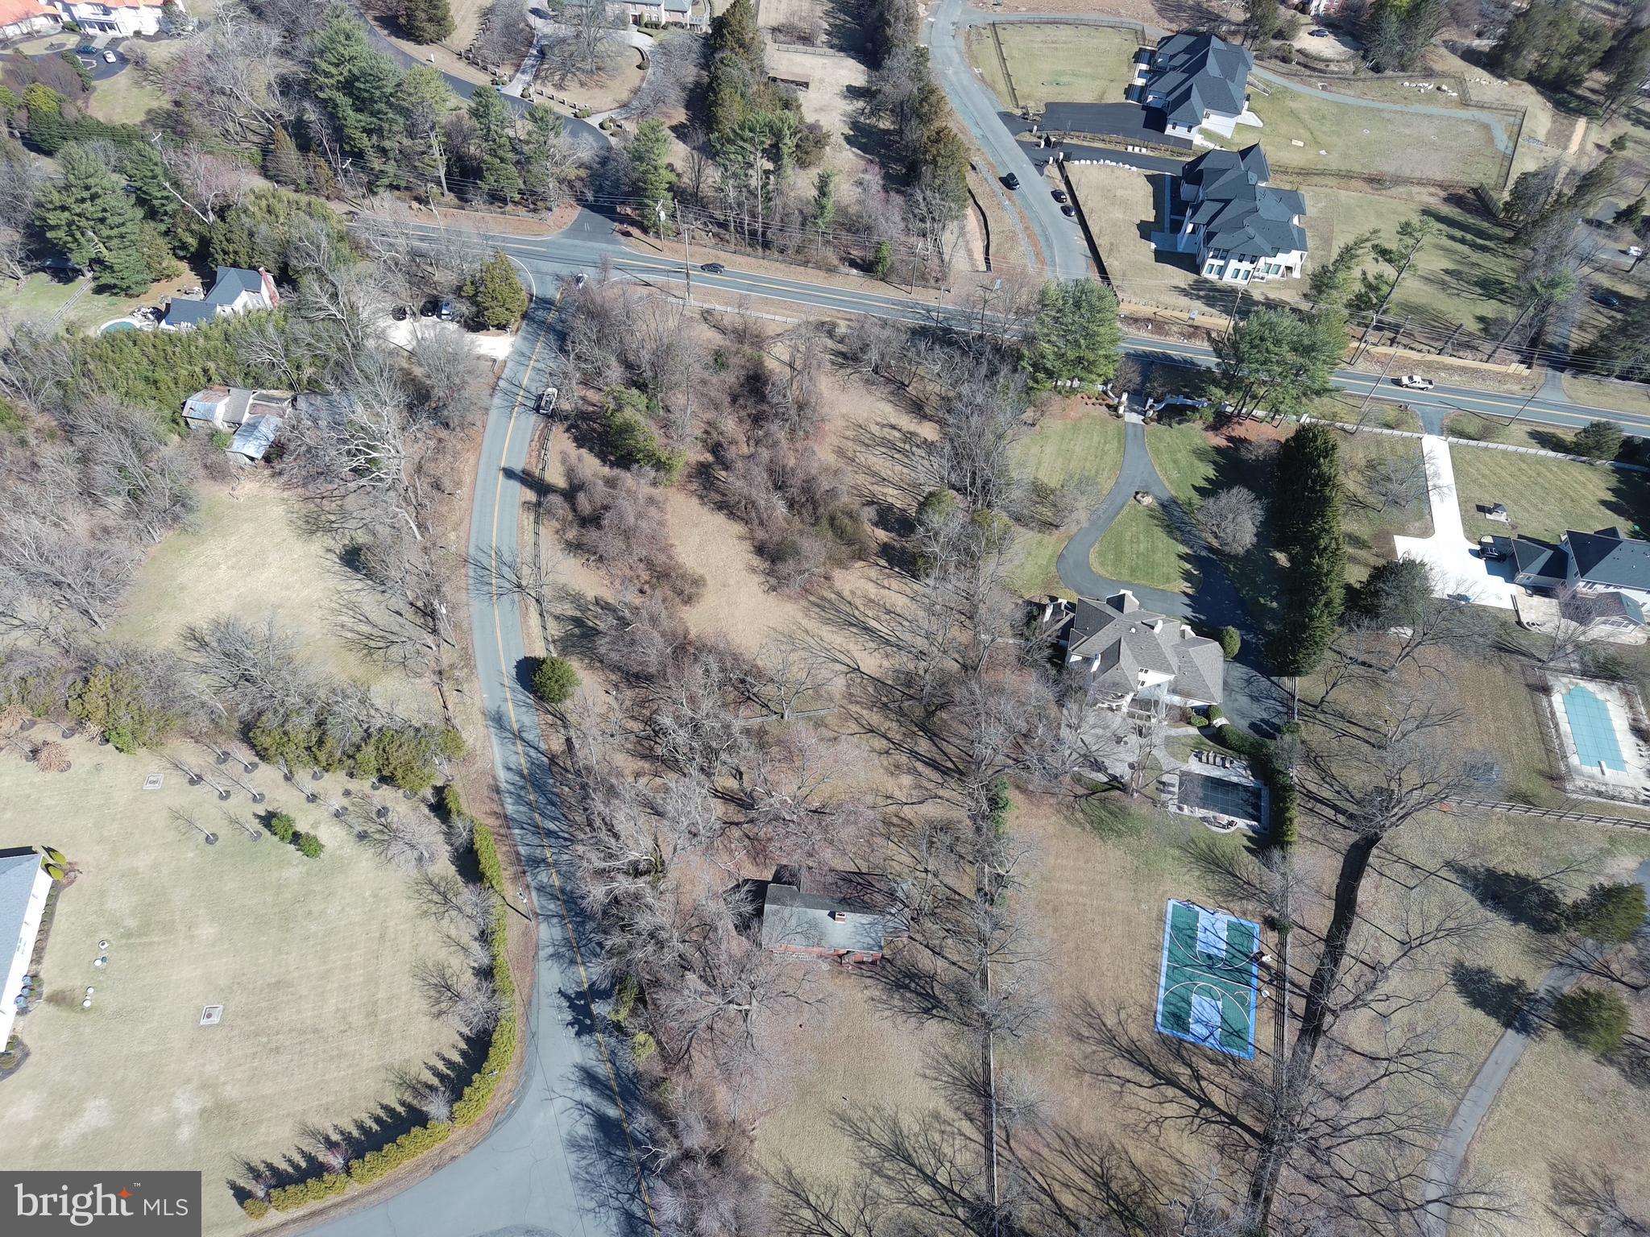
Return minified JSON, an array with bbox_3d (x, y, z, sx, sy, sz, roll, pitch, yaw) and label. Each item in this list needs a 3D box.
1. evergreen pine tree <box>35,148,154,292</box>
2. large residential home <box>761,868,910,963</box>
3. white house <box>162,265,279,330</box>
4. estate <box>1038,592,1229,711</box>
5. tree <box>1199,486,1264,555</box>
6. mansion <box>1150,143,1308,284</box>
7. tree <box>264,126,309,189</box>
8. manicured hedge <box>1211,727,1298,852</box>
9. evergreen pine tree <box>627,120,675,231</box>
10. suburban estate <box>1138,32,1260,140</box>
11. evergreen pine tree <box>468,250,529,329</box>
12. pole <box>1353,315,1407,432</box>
[{"bbox_3d":[-126.650,-70.630,194.790,13.940,23.560,13.940,7,53,0],"label":"evergreen pine tree"},{"bbox_3d":[0.410,38.060,137.580,15.500,5.200,9.500,4,53,-1],"label":"large residential home"},{"bbox_3d":[-108.900,-57.560,196.220,16.490,8.150,13.150,7,53,0],"label":"white house"},{"bbox_3d":[46.120,5.210,162.990,24.500,9.200,14.500,12,54,4],"label":"estate"},{"bbox_3d":[66.680,-15.880,180.170,10.800,9.300,10.800,6,53,0],"label":"tree"},{"bbox_3d":[90.490,-85.820,232.500,21.000,11.500,28.000,15,54,7],"label":"mansion"},{"bbox_3d":[-109.150,-93.240,221.320,6.300,13.300,6.300,6,53,0],"label":"tree"},{"bbox_3d":[59.770,23.020,153.140,11.780,4.220,16.490,16,54,7],"label":"manicured hedge"},{"bbox_3d":[-33.420,-86.840,216.140,9.030,21.890,9.030,7,53,0],"label":"evergreen pine tree"},{"bbox_3d":[90.920,-128.920,264.790,20.500,11.000,27.000,16,54,7],"label":"suburban estate"},{"bbox_3d":[-58.390,-60.160,199.200,9.620,13.550,9.620,7,53,0],"label":"evergreen pine tree"},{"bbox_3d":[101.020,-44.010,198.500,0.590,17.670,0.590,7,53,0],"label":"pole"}]

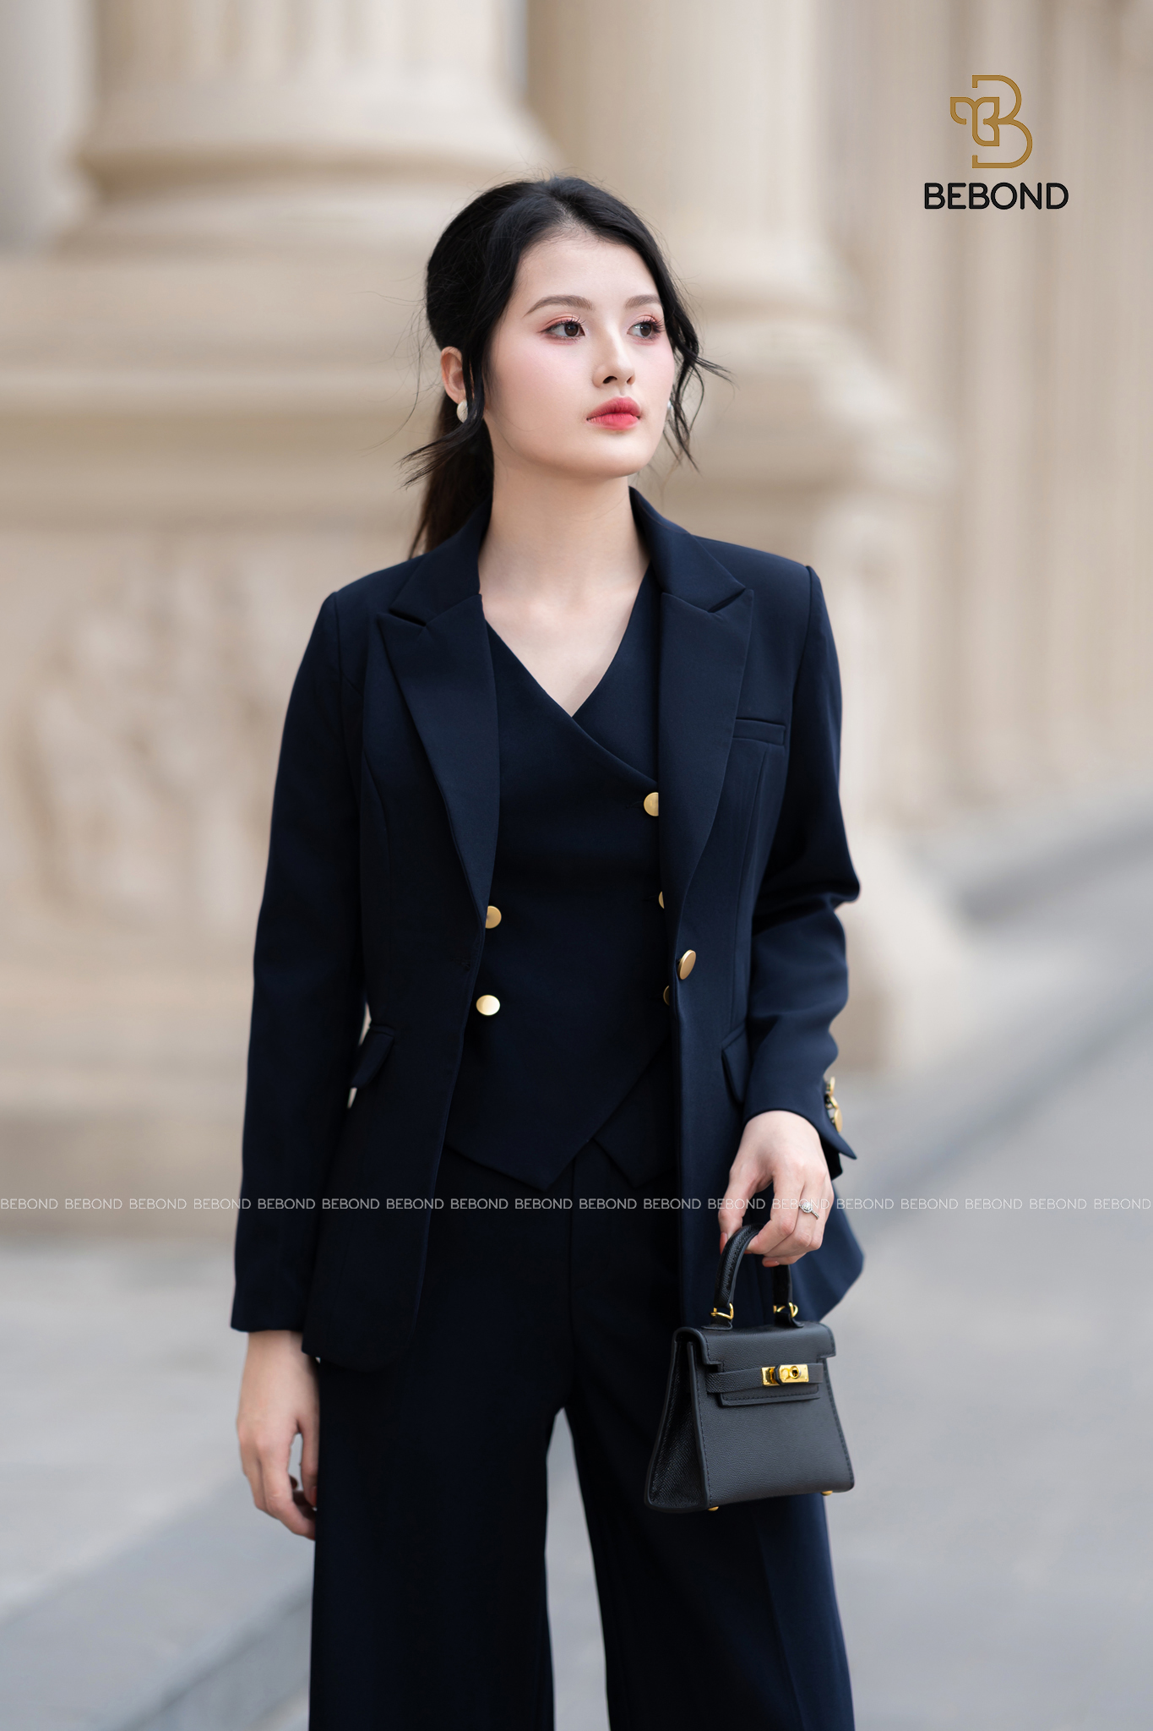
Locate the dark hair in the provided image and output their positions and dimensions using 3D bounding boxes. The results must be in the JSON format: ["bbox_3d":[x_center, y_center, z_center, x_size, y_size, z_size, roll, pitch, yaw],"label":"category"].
[{"bbox_3d":[-0.012,-0.365,3.040,0.210,0.295,0.230,-1,3,-27],"label":"dark hair"}]

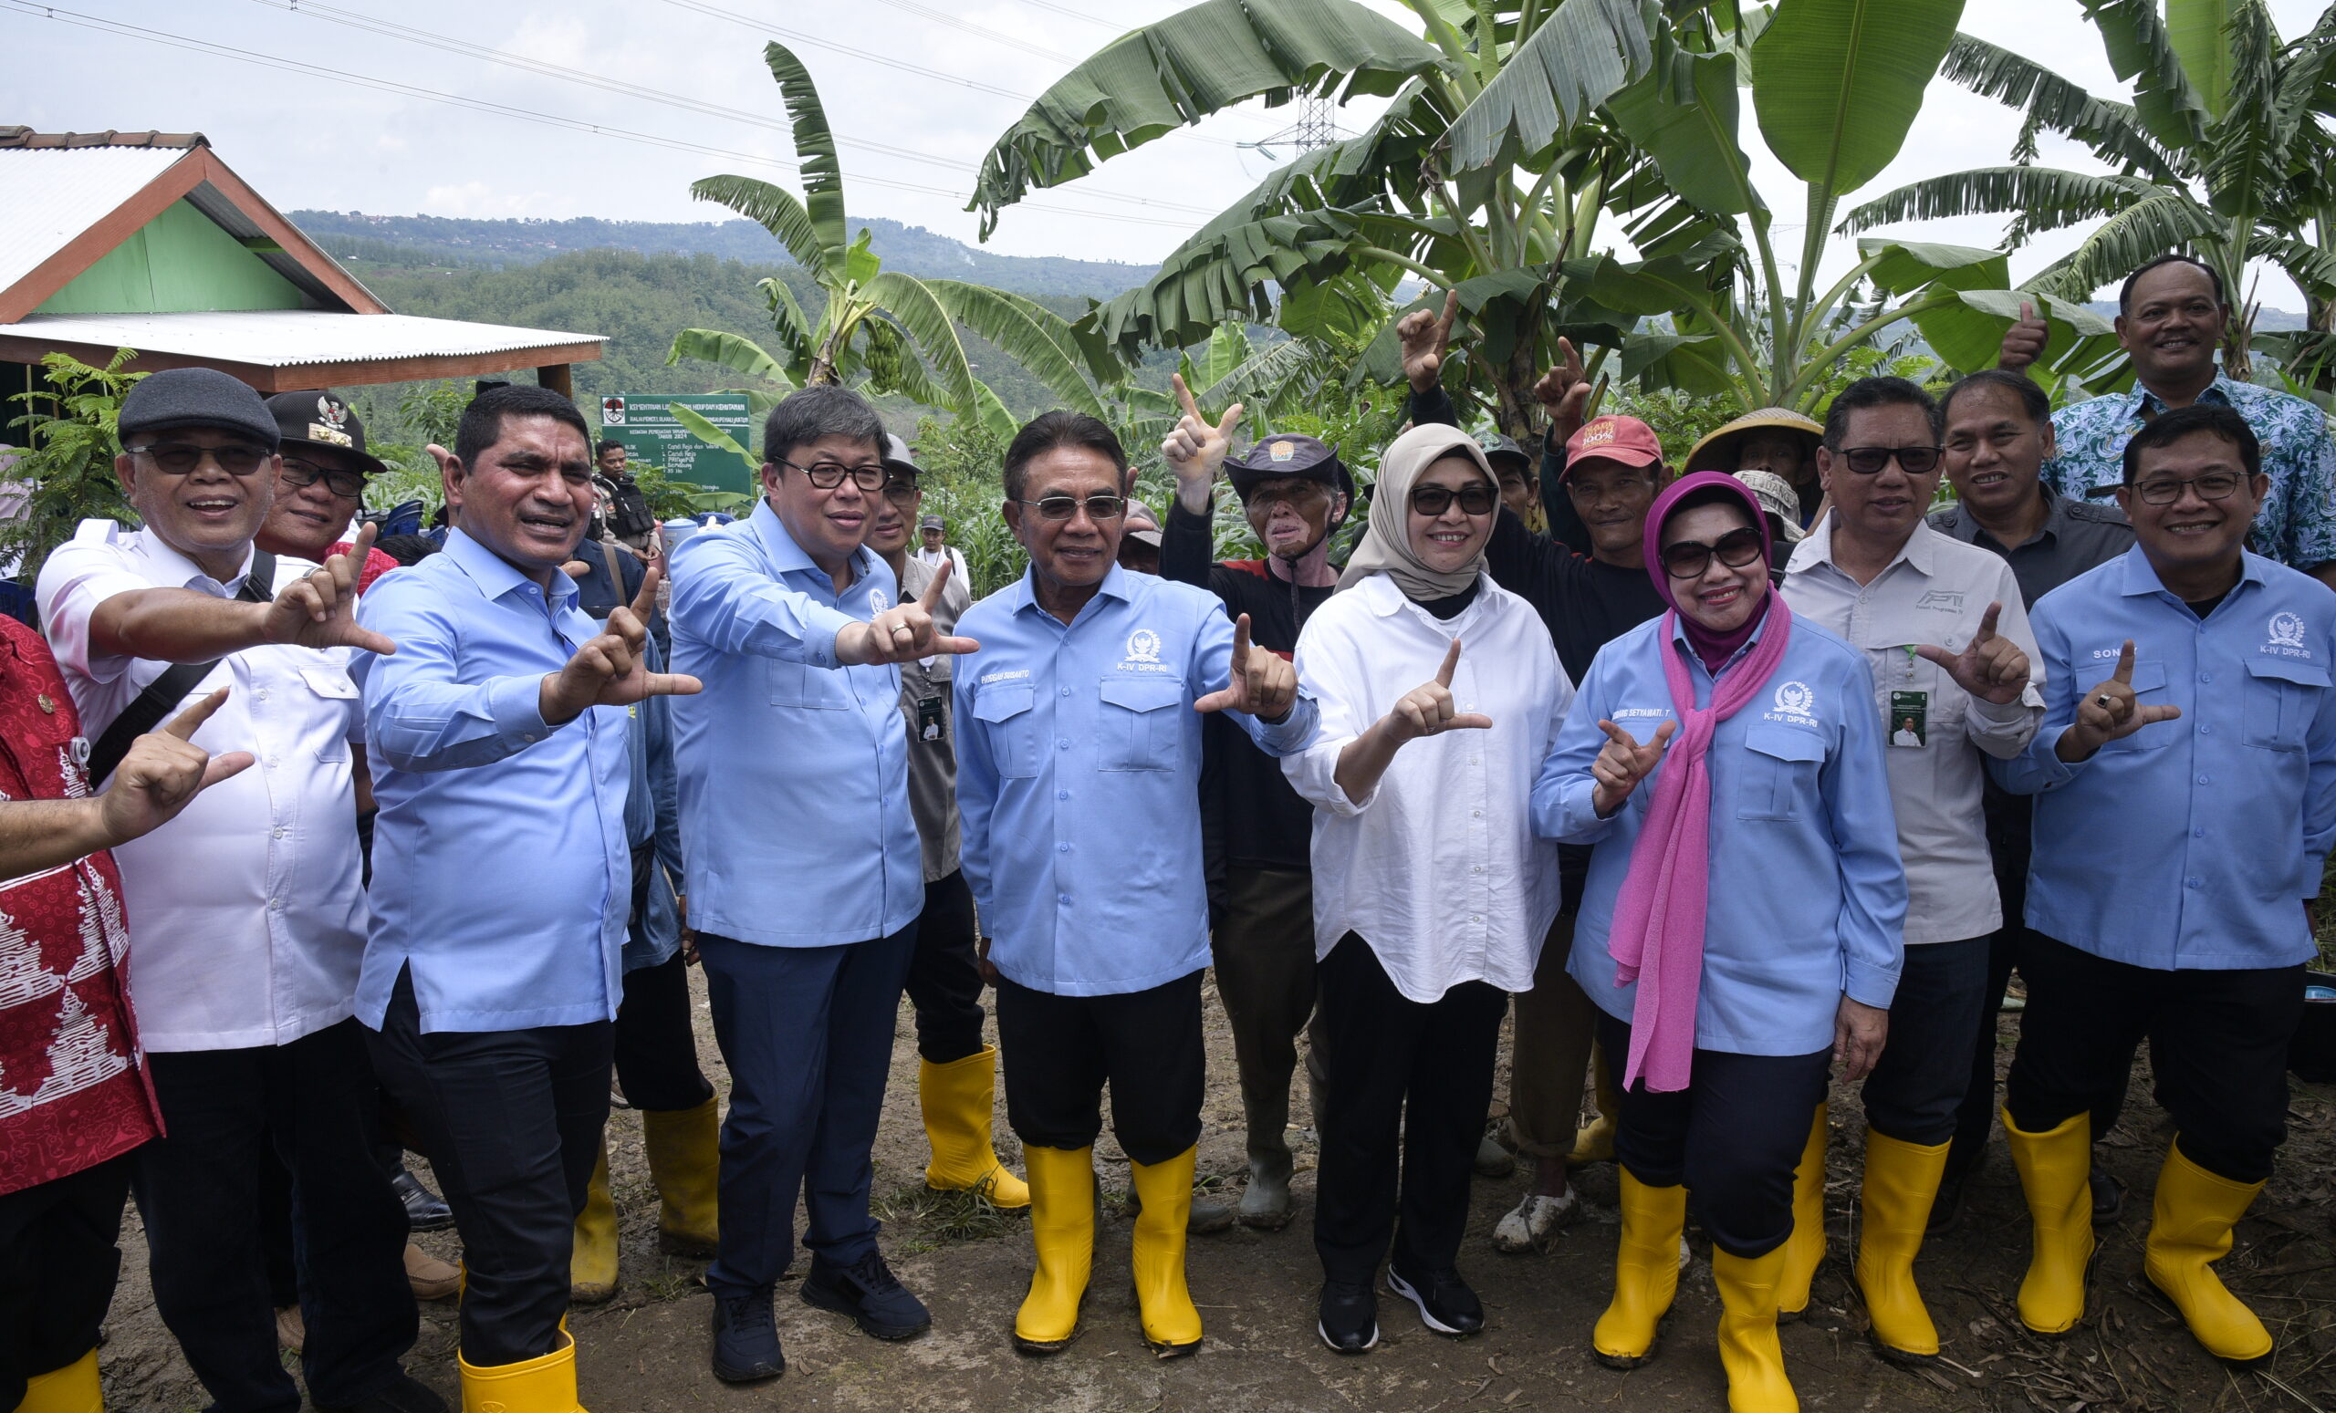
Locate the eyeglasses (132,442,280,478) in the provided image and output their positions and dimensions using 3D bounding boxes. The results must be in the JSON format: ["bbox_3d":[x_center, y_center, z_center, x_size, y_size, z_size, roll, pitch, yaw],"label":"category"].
[{"bbox_3d":[-1.295,-0.340,2.105,0.147,0.046,0.150,-9,15,-35],"label":"eyeglasses"}]

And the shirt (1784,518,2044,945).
[{"bbox_3d":[1.155,0.049,2.550,0.500,0.740,0.350,5,13,20],"label":"shirt"}]

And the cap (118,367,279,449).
[{"bbox_3d":[-1.315,-0.408,2.111,0.190,0.120,0.270,-9,15,-35],"label":"cap"}]

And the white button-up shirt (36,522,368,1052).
[{"bbox_3d":[-1.395,0.126,2.272,0.500,0.770,0.390,-10,16,-39],"label":"white button-up shirt"}]

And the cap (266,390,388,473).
[{"bbox_3d":[-1.463,-0.467,2.623,0.260,0.130,0.190,11,17,41],"label":"cap"}]

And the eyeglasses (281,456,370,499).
[{"bbox_3d":[-1.443,-0.385,2.600,0.145,0.045,0.142,11,17,41],"label":"eyeglasses"}]

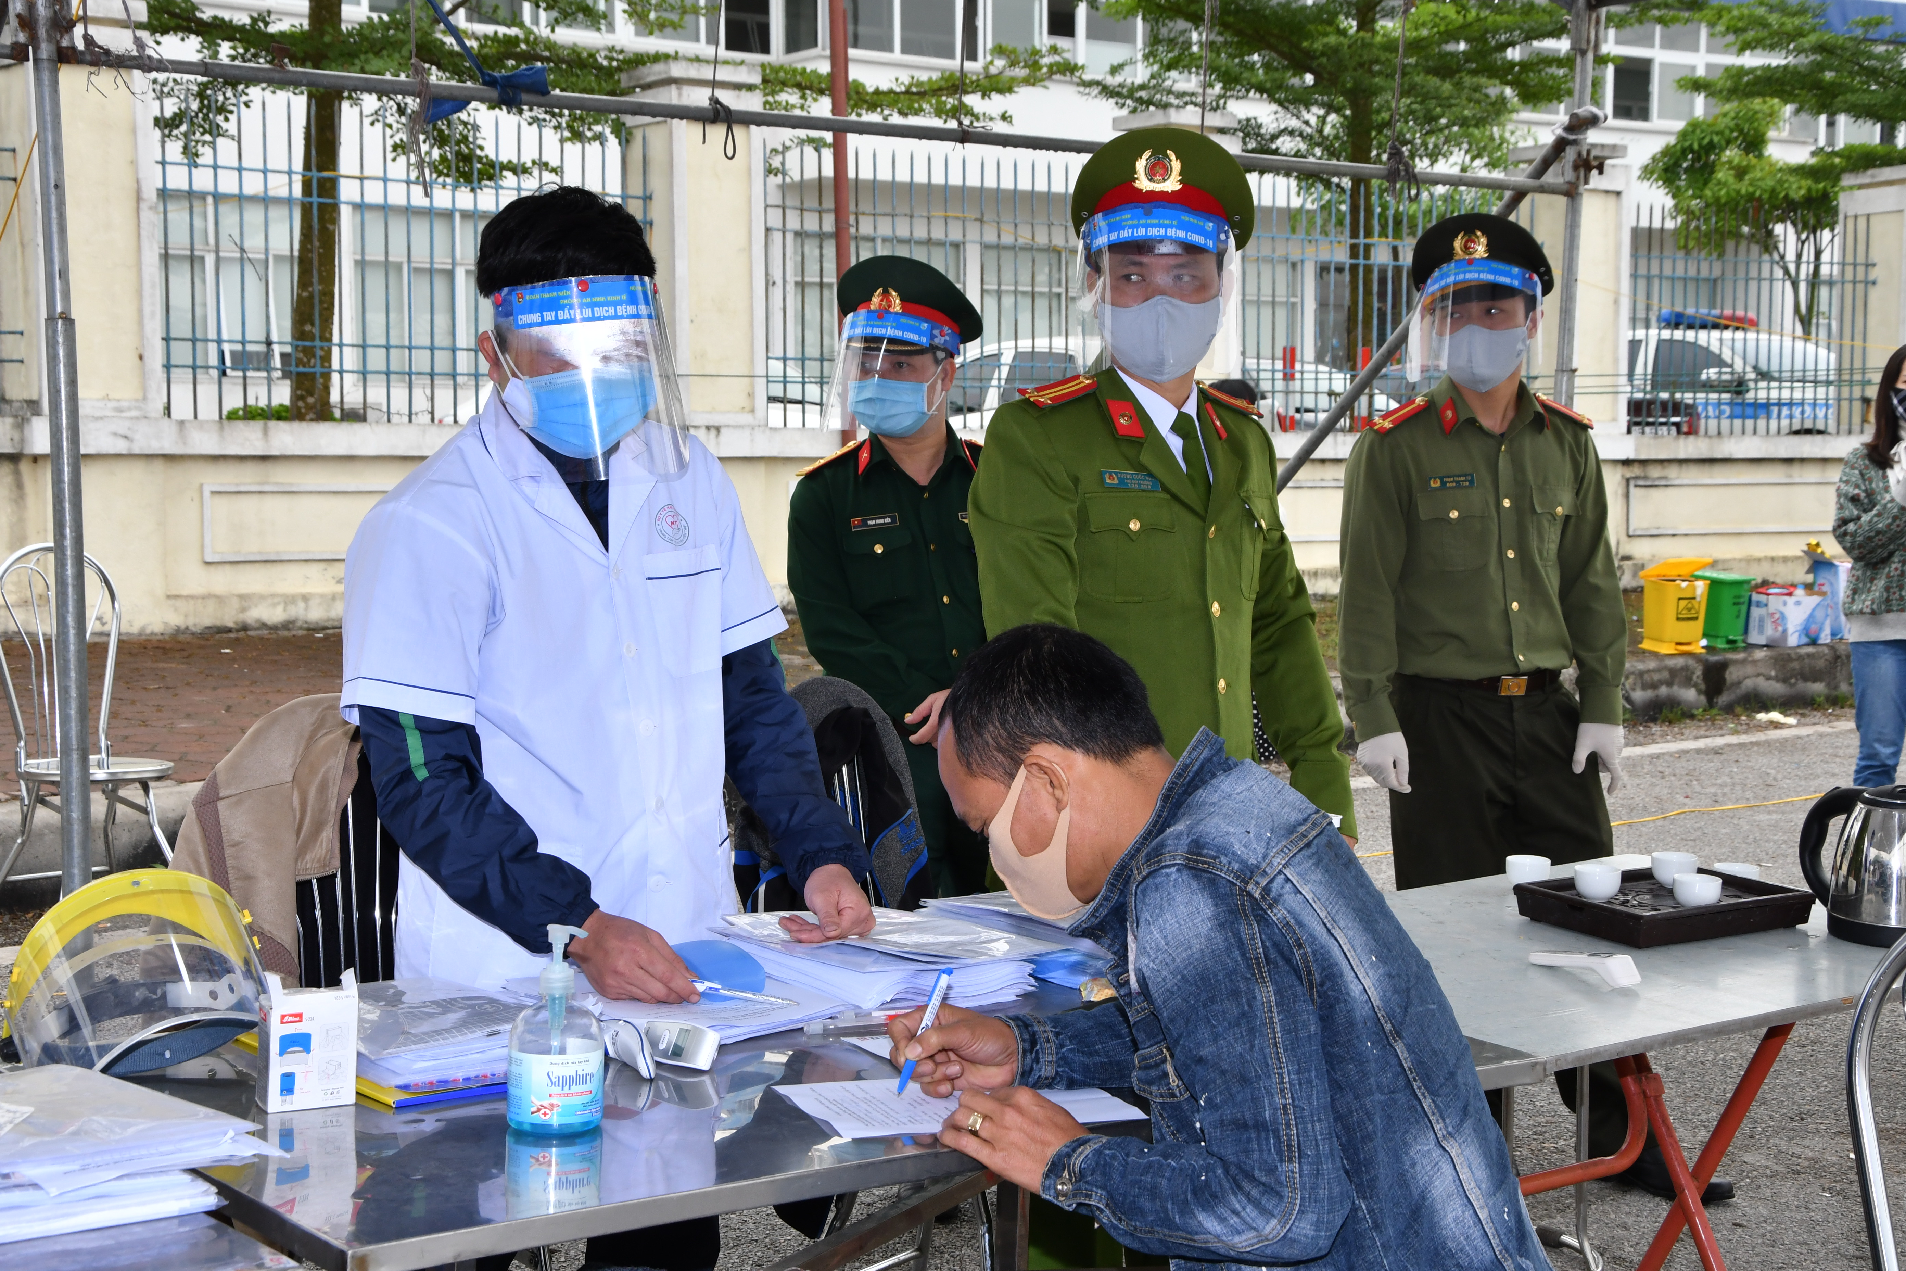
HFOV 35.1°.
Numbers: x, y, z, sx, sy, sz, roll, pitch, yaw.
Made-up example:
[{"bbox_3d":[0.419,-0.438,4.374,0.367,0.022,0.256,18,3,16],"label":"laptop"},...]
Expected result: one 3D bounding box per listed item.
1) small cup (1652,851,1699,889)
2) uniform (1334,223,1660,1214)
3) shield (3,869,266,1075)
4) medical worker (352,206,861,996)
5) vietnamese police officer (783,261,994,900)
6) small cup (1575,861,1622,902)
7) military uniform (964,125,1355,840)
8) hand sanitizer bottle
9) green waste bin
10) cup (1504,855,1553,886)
[{"bbox_3d":[1.009,0.329,4.215,0.065,0.043,0.065,0,6,0],"label":"small cup"},{"bbox_3d":[0.965,0.131,5.341,0.580,1.720,0.380,-3,7,-30],"label":"uniform"},{"bbox_3d":[-0.830,0.369,3.108,0.255,0.190,0.210,-4,34,-27],"label":"shield"},{"bbox_3d":[-0.410,0.346,3.473,0.580,1.710,0.480,-3,7,-30],"label":"medical worker"},{"bbox_3d":[-0.040,0.171,5.298,0.500,1.663,0.340,0,5,-5],"label":"vietnamese police officer"},{"bbox_3d":[0.859,0.330,4.029,0.063,0.044,0.063,0,5,0],"label":"small cup"},{"bbox_3d":[0.275,0.234,4.075,0.540,1.810,0.360,-3,7,-27],"label":"military uniform"},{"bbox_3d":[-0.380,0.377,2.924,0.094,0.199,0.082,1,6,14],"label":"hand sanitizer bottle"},{"bbox_3d":[3.495,-0.115,13.700,0.215,0.325,0.215,-5,8,-40],"label":"green waste bin"},{"bbox_3d":[0.802,0.333,4.212,0.063,0.044,0.063,0,5,0],"label":"cup"}]

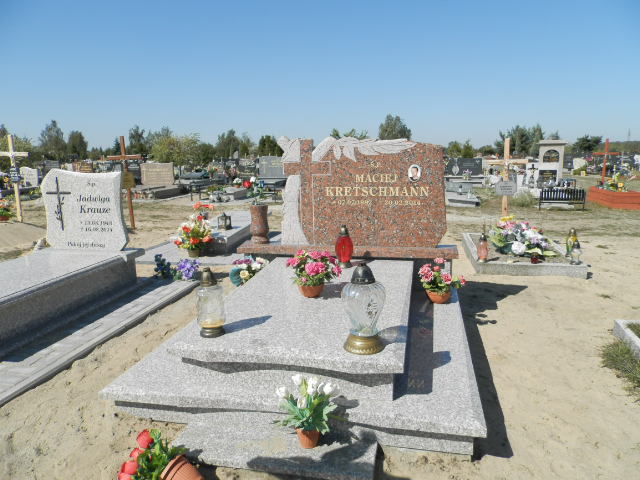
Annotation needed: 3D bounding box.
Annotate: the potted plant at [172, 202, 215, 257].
[{"bbox_3d":[-1.442,-0.110,5.260,0.522,0.613,0.456,1,11,13],"label":"potted plant"}]

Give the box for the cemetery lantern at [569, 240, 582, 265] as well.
[{"bbox_3d":[2.356,0.110,4.262,0.109,0.215,0.109,1,11,13],"label":"cemetery lantern"}]

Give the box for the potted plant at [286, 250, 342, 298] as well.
[{"bbox_3d":[-0.035,0.210,2.942,0.367,0.294,0.367,1,11,13],"label":"potted plant"}]

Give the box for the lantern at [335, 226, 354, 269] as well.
[{"bbox_3d":[0.190,0.045,3.587,0.142,0.335,0.142,1,11,13],"label":"lantern"}]

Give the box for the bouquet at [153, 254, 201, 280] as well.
[{"bbox_3d":[-1.393,0.254,4.507,0.496,0.232,0.288,1,11,13],"label":"bouquet"}]

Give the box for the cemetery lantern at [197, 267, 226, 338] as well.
[{"bbox_3d":[-0.561,0.314,2.388,0.163,0.361,0.163,1,11,13],"label":"cemetery lantern"}]

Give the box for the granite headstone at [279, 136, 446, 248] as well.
[{"bbox_3d":[0.349,-0.405,3.931,1.406,0.920,0.102,1,11,13],"label":"granite headstone"}]

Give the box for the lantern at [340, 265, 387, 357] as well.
[{"bbox_3d":[0.206,0.311,2.183,0.211,0.402,0.211,1,11,13],"label":"lantern"}]

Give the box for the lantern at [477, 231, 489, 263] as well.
[{"bbox_3d":[1.557,0.068,4.420,0.114,0.283,0.114,1,11,13],"label":"lantern"}]

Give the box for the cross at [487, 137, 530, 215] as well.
[{"bbox_3d":[2.237,-0.625,5.548,0.464,1.160,0.060,1,11,13],"label":"cross"}]

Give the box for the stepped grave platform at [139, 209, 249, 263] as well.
[{"bbox_3d":[-1.261,-0.102,6.104,1.656,0.336,2.148,1,11,13],"label":"stepped grave platform"}]

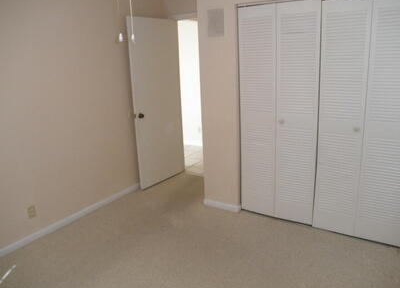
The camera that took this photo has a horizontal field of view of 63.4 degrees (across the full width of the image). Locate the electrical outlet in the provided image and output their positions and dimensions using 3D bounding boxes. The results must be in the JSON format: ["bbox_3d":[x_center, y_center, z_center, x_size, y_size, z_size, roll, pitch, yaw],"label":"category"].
[{"bbox_3d":[-1.528,0.624,2.948,0.008,0.112,0.072,6,16,31],"label":"electrical outlet"}]

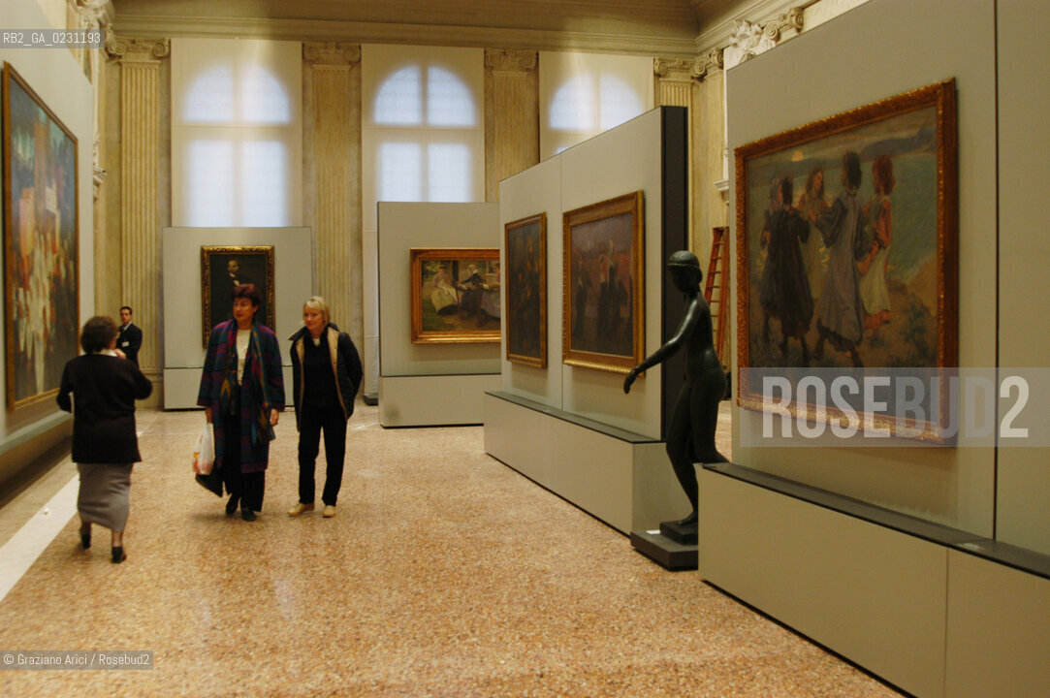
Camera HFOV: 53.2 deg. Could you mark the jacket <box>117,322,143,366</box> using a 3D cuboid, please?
[{"bbox_3d":[-5.164,0.014,13.714,0.470,0.750,0.280,1,2,25],"label":"jacket"}]

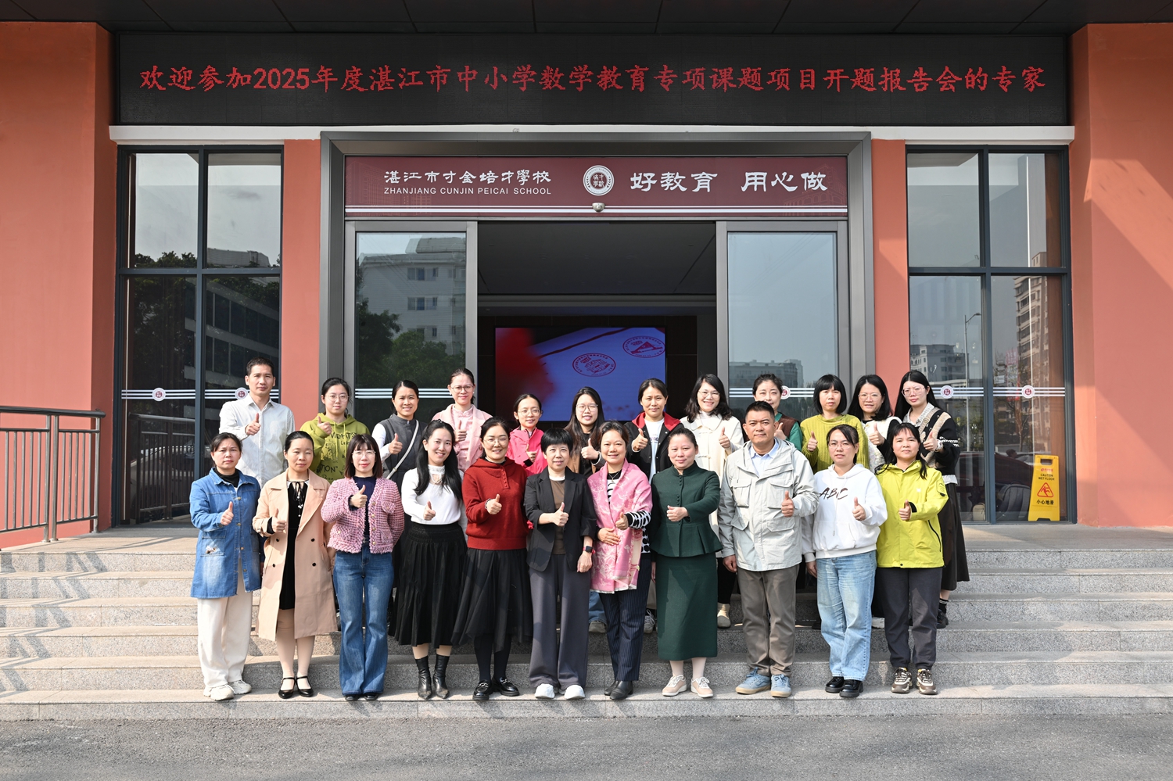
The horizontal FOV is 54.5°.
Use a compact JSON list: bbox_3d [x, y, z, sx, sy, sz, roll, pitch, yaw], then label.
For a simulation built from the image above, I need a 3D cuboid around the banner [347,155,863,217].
[{"bbox_3d":[0.097,-1.868,10.499,4.625,0.570,0.060,0,-3,-1],"label":"banner"}]

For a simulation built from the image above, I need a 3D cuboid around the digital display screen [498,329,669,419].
[{"bbox_3d":[-0.108,-0.303,21.493,3.229,1.794,0.100,0,-3,-1],"label":"digital display screen"}]

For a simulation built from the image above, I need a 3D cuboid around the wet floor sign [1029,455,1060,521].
[{"bbox_3d":[4.270,0.916,10.624,0.290,0.610,0.200,-1,-3,9],"label":"wet floor sign"}]

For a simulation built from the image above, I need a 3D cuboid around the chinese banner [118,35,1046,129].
[{"bbox_3d":[0.084,-2.844,10.504,8.712,0.859,0.120,0,-3,-1],"label":"chinese banner"}]

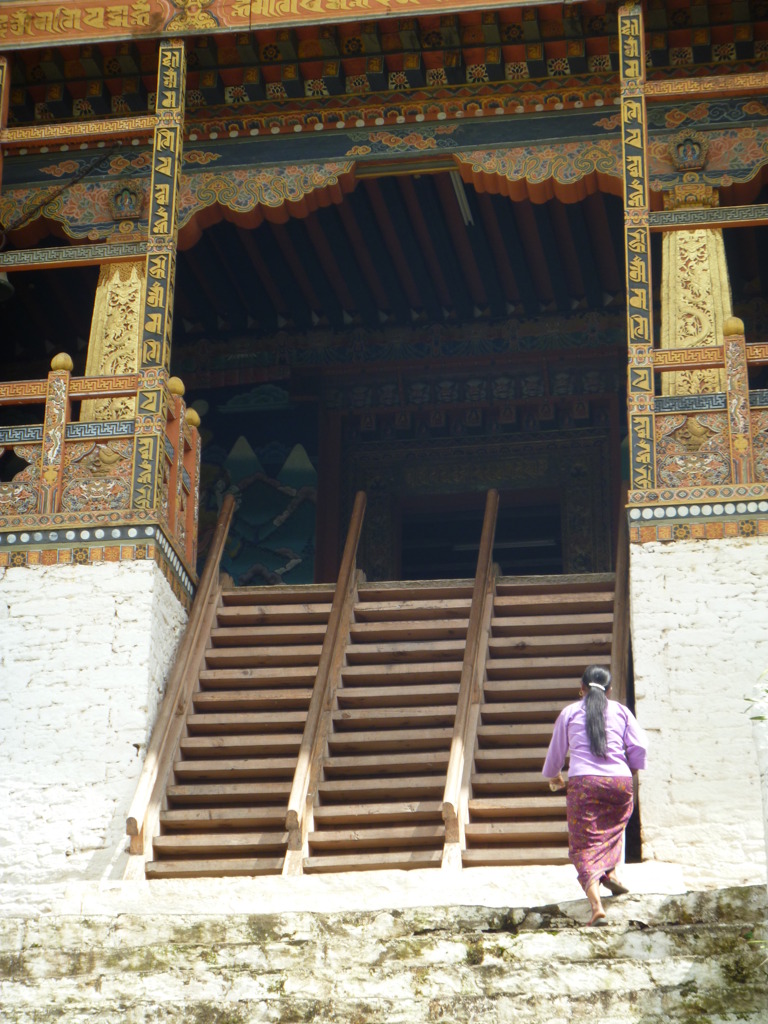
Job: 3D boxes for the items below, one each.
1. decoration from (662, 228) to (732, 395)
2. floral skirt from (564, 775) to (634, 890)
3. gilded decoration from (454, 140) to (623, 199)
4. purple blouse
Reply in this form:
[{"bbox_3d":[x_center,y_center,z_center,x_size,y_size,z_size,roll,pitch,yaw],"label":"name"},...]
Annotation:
[{"bbox_3d":[2.057,-1.188,18.214,0.470,1.360,0.380,-3,-24,9],"label":"decoration"},{"bbox_3d":[1.186,1.756,15.235,0.380,0.690,0.360,-3,-24,9],"label":"floral skirt"},{"bbox_3d":[1.051,-2.232,18.809,1.130,0.440,0.280,-3,-24,9],"label":"gilded decoration"},{"bbox_3d":[1.177,1.261,15.477,0.580,0.490,0.310,-3,-24,9],"label":"purple blouse"}]

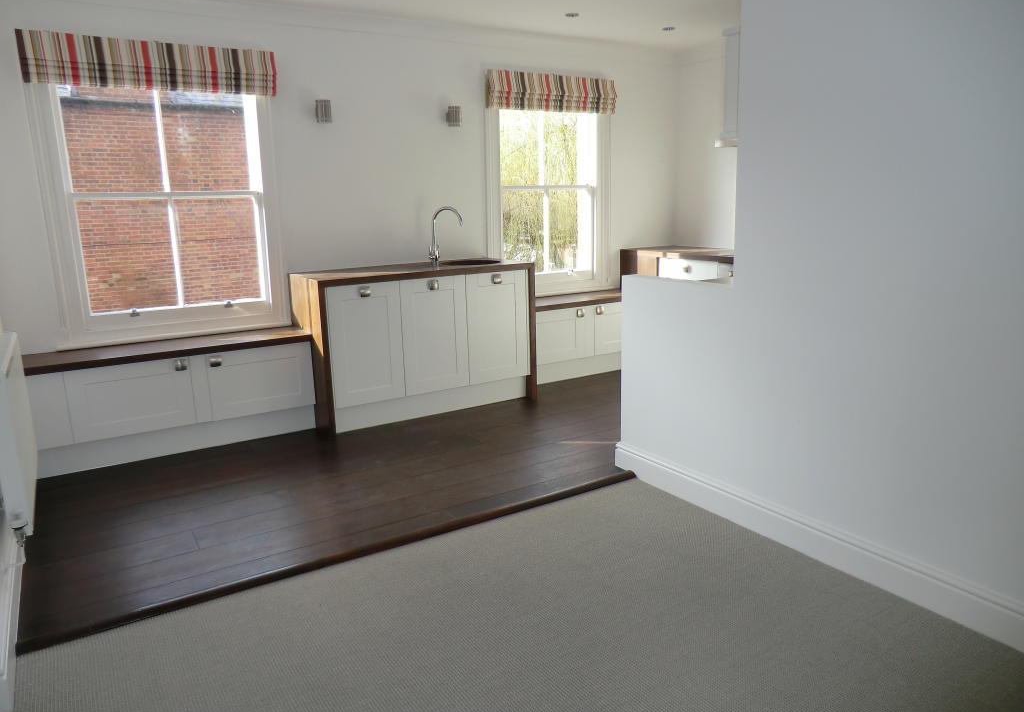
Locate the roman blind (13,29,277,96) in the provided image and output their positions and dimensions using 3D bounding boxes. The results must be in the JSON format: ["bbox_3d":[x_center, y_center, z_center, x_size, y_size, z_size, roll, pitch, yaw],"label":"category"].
[{"bbox_3d":[-1.921,-1.571,3.857,1.249,0.253,0.094,-9,15,-31],"label":"roman blind"}]

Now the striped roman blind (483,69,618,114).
[{"bbox_3d":[0.312,-1.922,5.203,1.129,0.255,0.094,-9,15,-31],"label":"striped roman blind"}]

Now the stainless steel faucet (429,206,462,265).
[{"bbox_3d":[-0.451,-0.826,4.860,0.240,0.383,0.068,-1,13,1],"label":"stainless steel faucet"}]

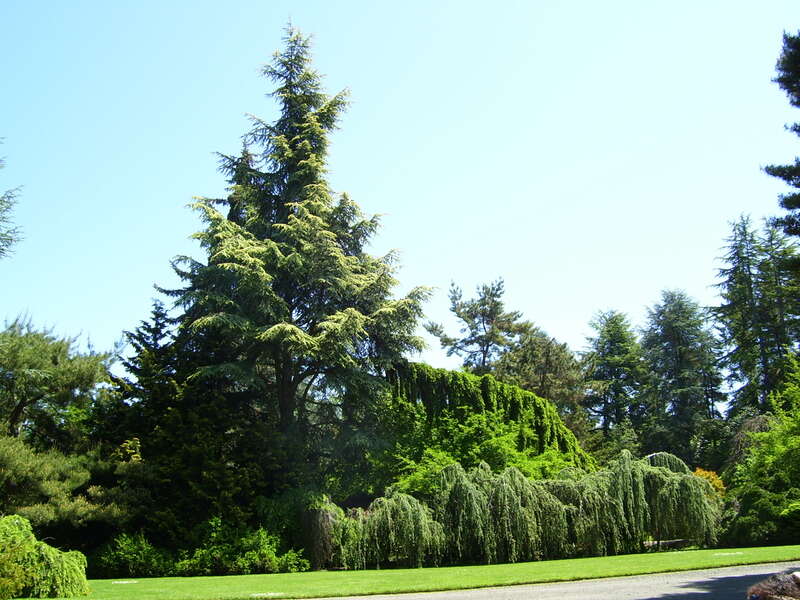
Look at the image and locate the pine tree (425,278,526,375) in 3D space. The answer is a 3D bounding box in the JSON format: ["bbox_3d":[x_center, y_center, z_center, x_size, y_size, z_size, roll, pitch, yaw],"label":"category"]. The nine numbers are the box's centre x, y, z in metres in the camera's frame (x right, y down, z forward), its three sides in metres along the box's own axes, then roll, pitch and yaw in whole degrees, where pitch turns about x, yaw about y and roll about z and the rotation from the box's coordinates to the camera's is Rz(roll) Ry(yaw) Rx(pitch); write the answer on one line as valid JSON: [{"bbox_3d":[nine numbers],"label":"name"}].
[{"bbox_3d":[4.757,6.039,47.974,6.000,14.860,6.000,0,-14,0],"label":"pine tree"}]

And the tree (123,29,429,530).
[{"bbox_3d":[-4.401,-1.174,32.258,11.000,21.200,10.500,0,-14,0],"label":"tree"}]

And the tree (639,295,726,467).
[{"bbox_3d":[20.343,7.768,59.913,6.200,17.320,6.200,0,-14,0],"label":"tree"}]

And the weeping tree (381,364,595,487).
[{"bbox_3d":[3.457,6.070,32.501,8.200,7.260,6.500,0,-14,0],"label":"weeping tree"}]

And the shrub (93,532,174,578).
[{"bbox_3d":[-6.440,6.161,20.105,2.000,1.050,1.800,0,-14,0],"label":"shrub"}]

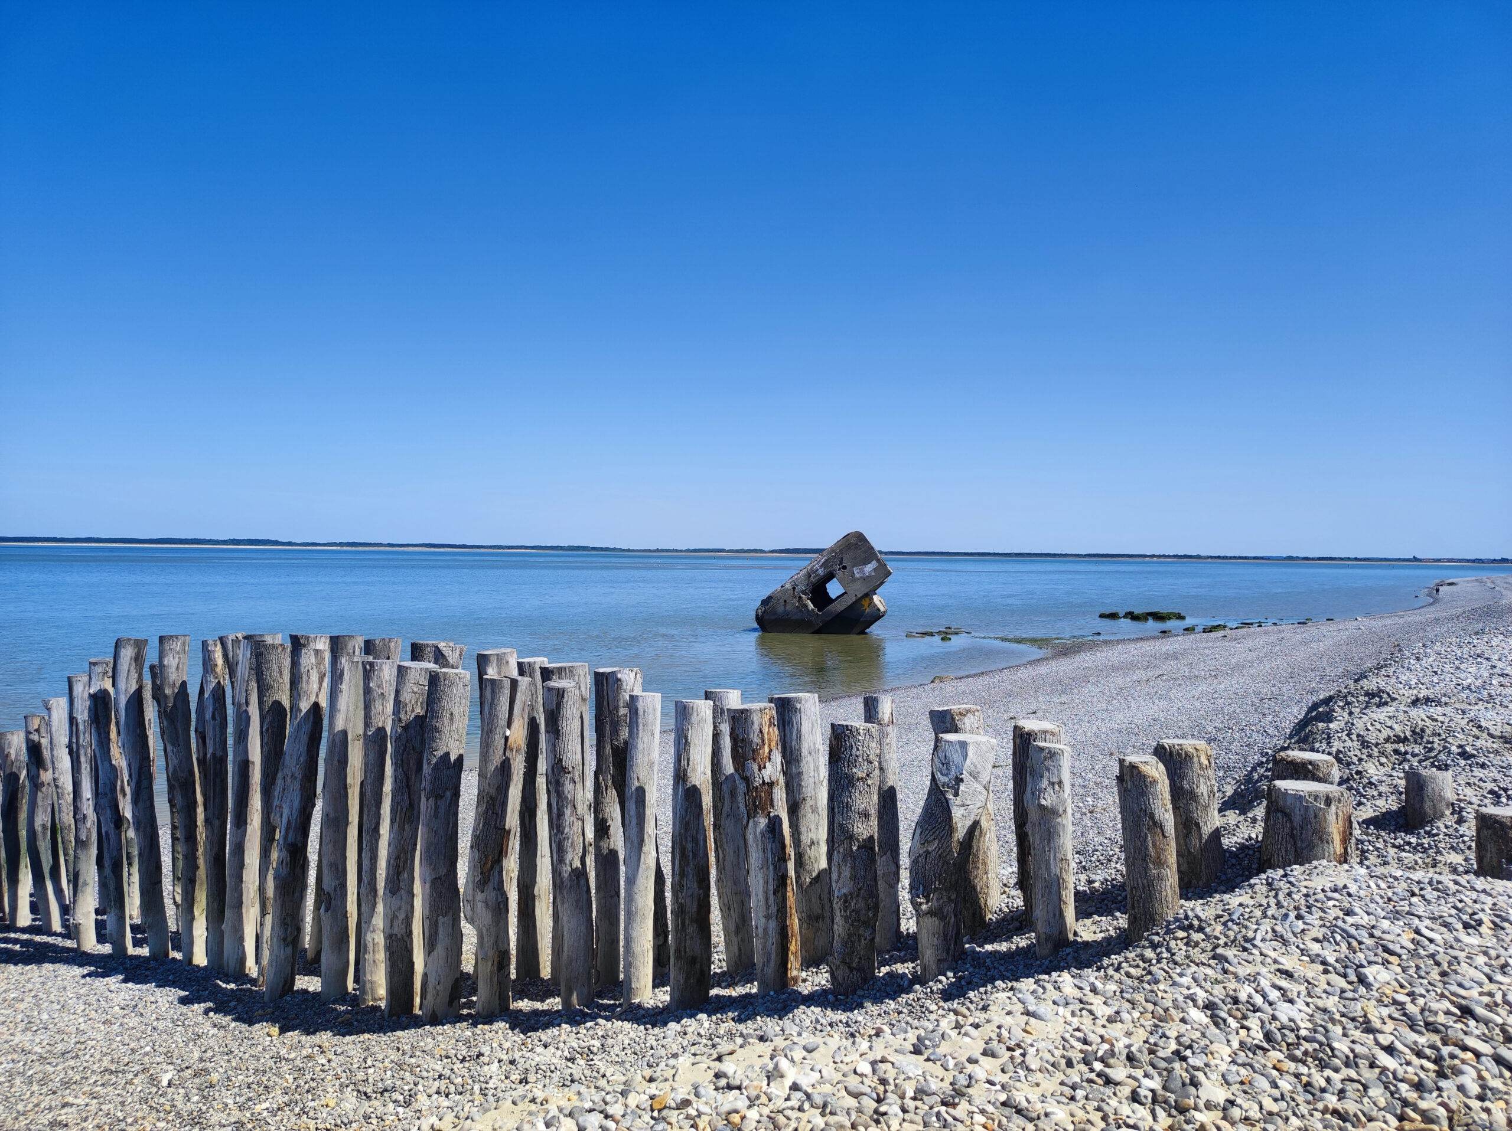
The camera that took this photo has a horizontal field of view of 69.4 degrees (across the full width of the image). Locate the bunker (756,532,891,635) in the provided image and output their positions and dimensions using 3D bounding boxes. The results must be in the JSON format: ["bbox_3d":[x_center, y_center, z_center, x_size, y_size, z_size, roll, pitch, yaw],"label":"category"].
[{"bbox_3d":[4.520,2.120,65.500,8.000,4.700,6.000,-38,-1,6],"label":"bunker"}]

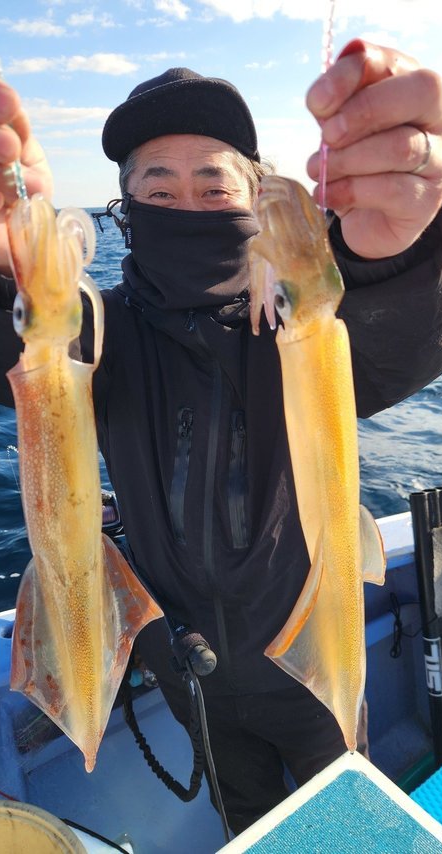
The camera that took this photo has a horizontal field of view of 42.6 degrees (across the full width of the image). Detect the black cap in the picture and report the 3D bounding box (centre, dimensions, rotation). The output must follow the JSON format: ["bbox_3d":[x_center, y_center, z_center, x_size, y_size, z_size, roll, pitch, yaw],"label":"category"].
[{"bbox_3d":[-0.047,-0.397,0.725,0.175,0.130,0.255,-2,2,2],"label":"black cap"}]

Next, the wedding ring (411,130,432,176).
[{"bbox_3d":[0.096,-0.135,0.278,0.004,0.021,0.021,-12,18,-19],"label":"wedding ring"}]

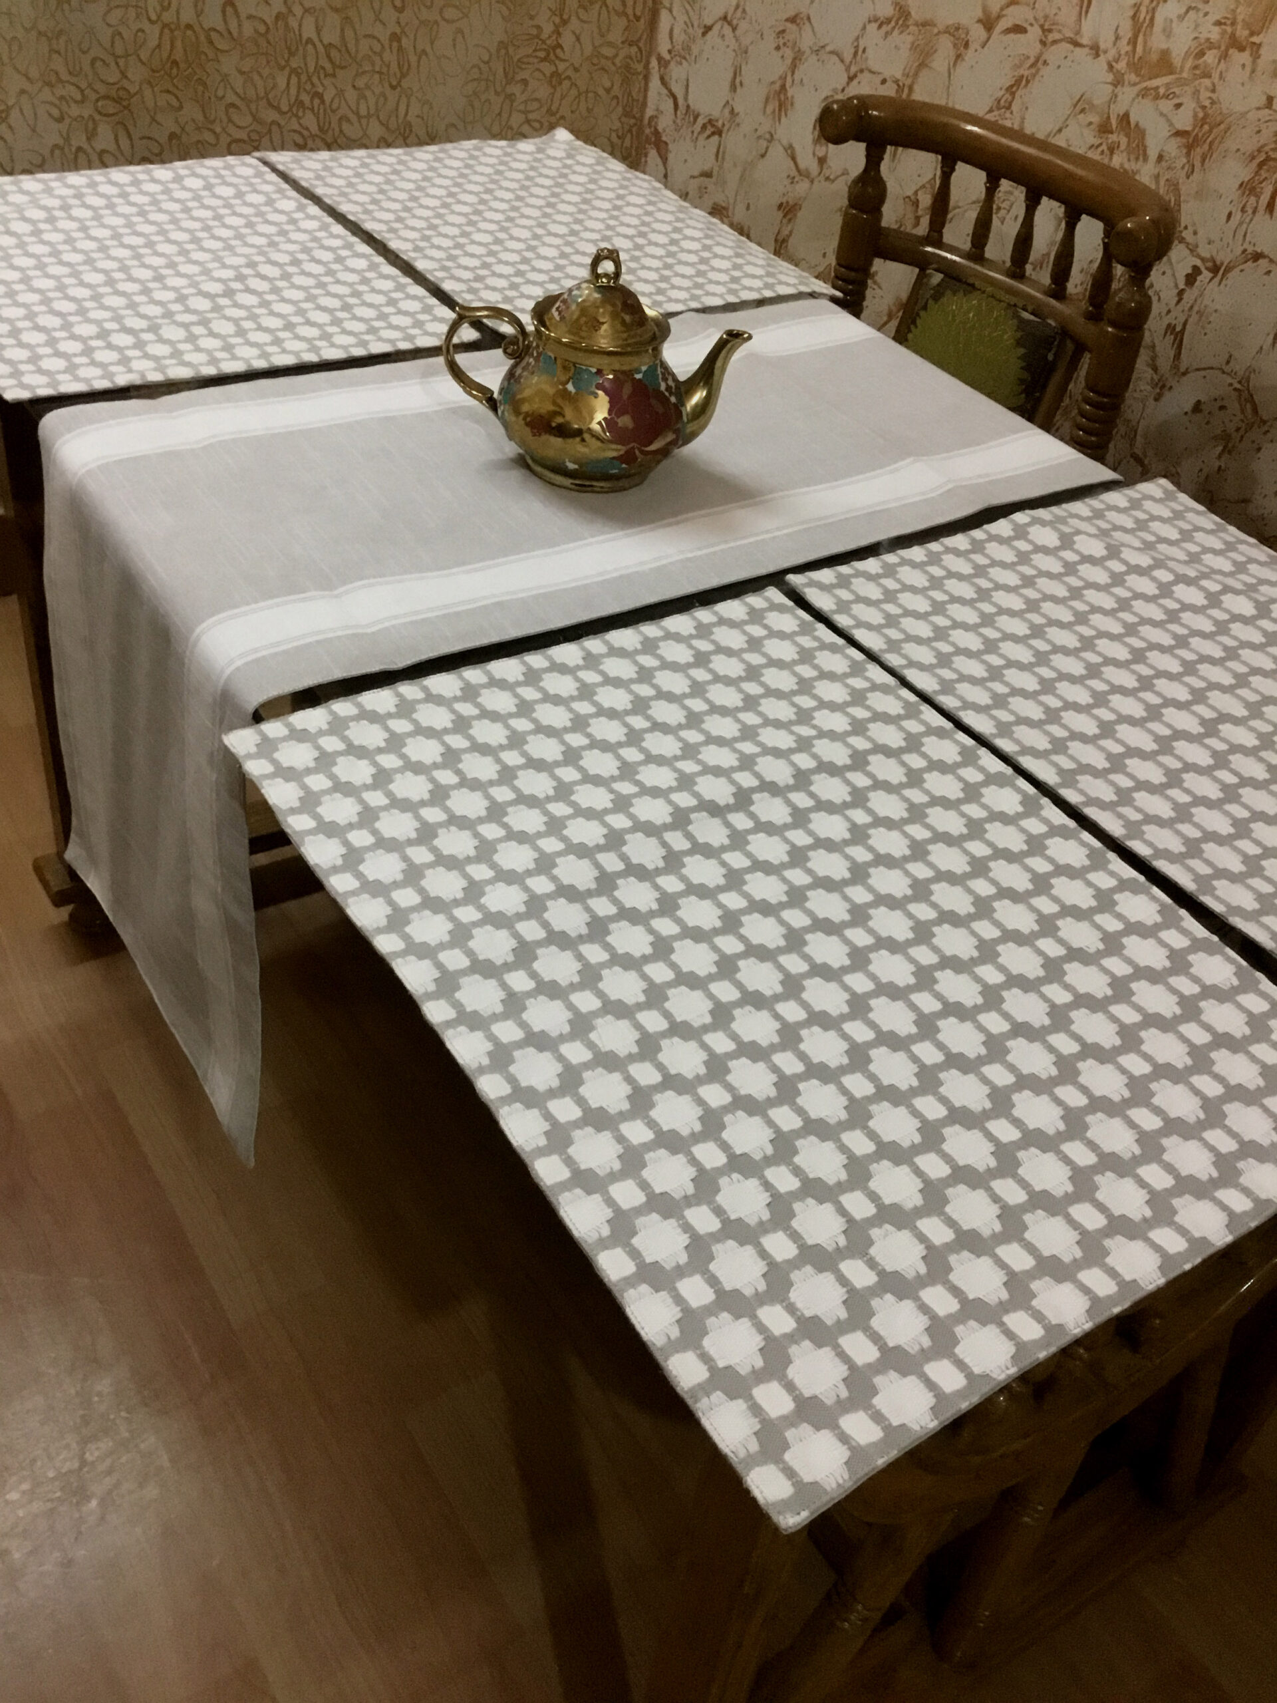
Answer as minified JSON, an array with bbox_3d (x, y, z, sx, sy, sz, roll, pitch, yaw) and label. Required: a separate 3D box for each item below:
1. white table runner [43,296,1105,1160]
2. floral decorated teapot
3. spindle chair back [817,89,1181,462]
[{"bbox_3d":[-0.044,-0.145,1.282,0.777,0.410,0.396,-20,48,-30],"label":"white table runner"},{"bbox_3d":[-0.031,-0.349,1.085,0.216,0.160,0.128,3,41,-8],"label":"floral decorated teapot"},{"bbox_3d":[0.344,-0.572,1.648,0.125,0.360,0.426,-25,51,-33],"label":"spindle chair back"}]

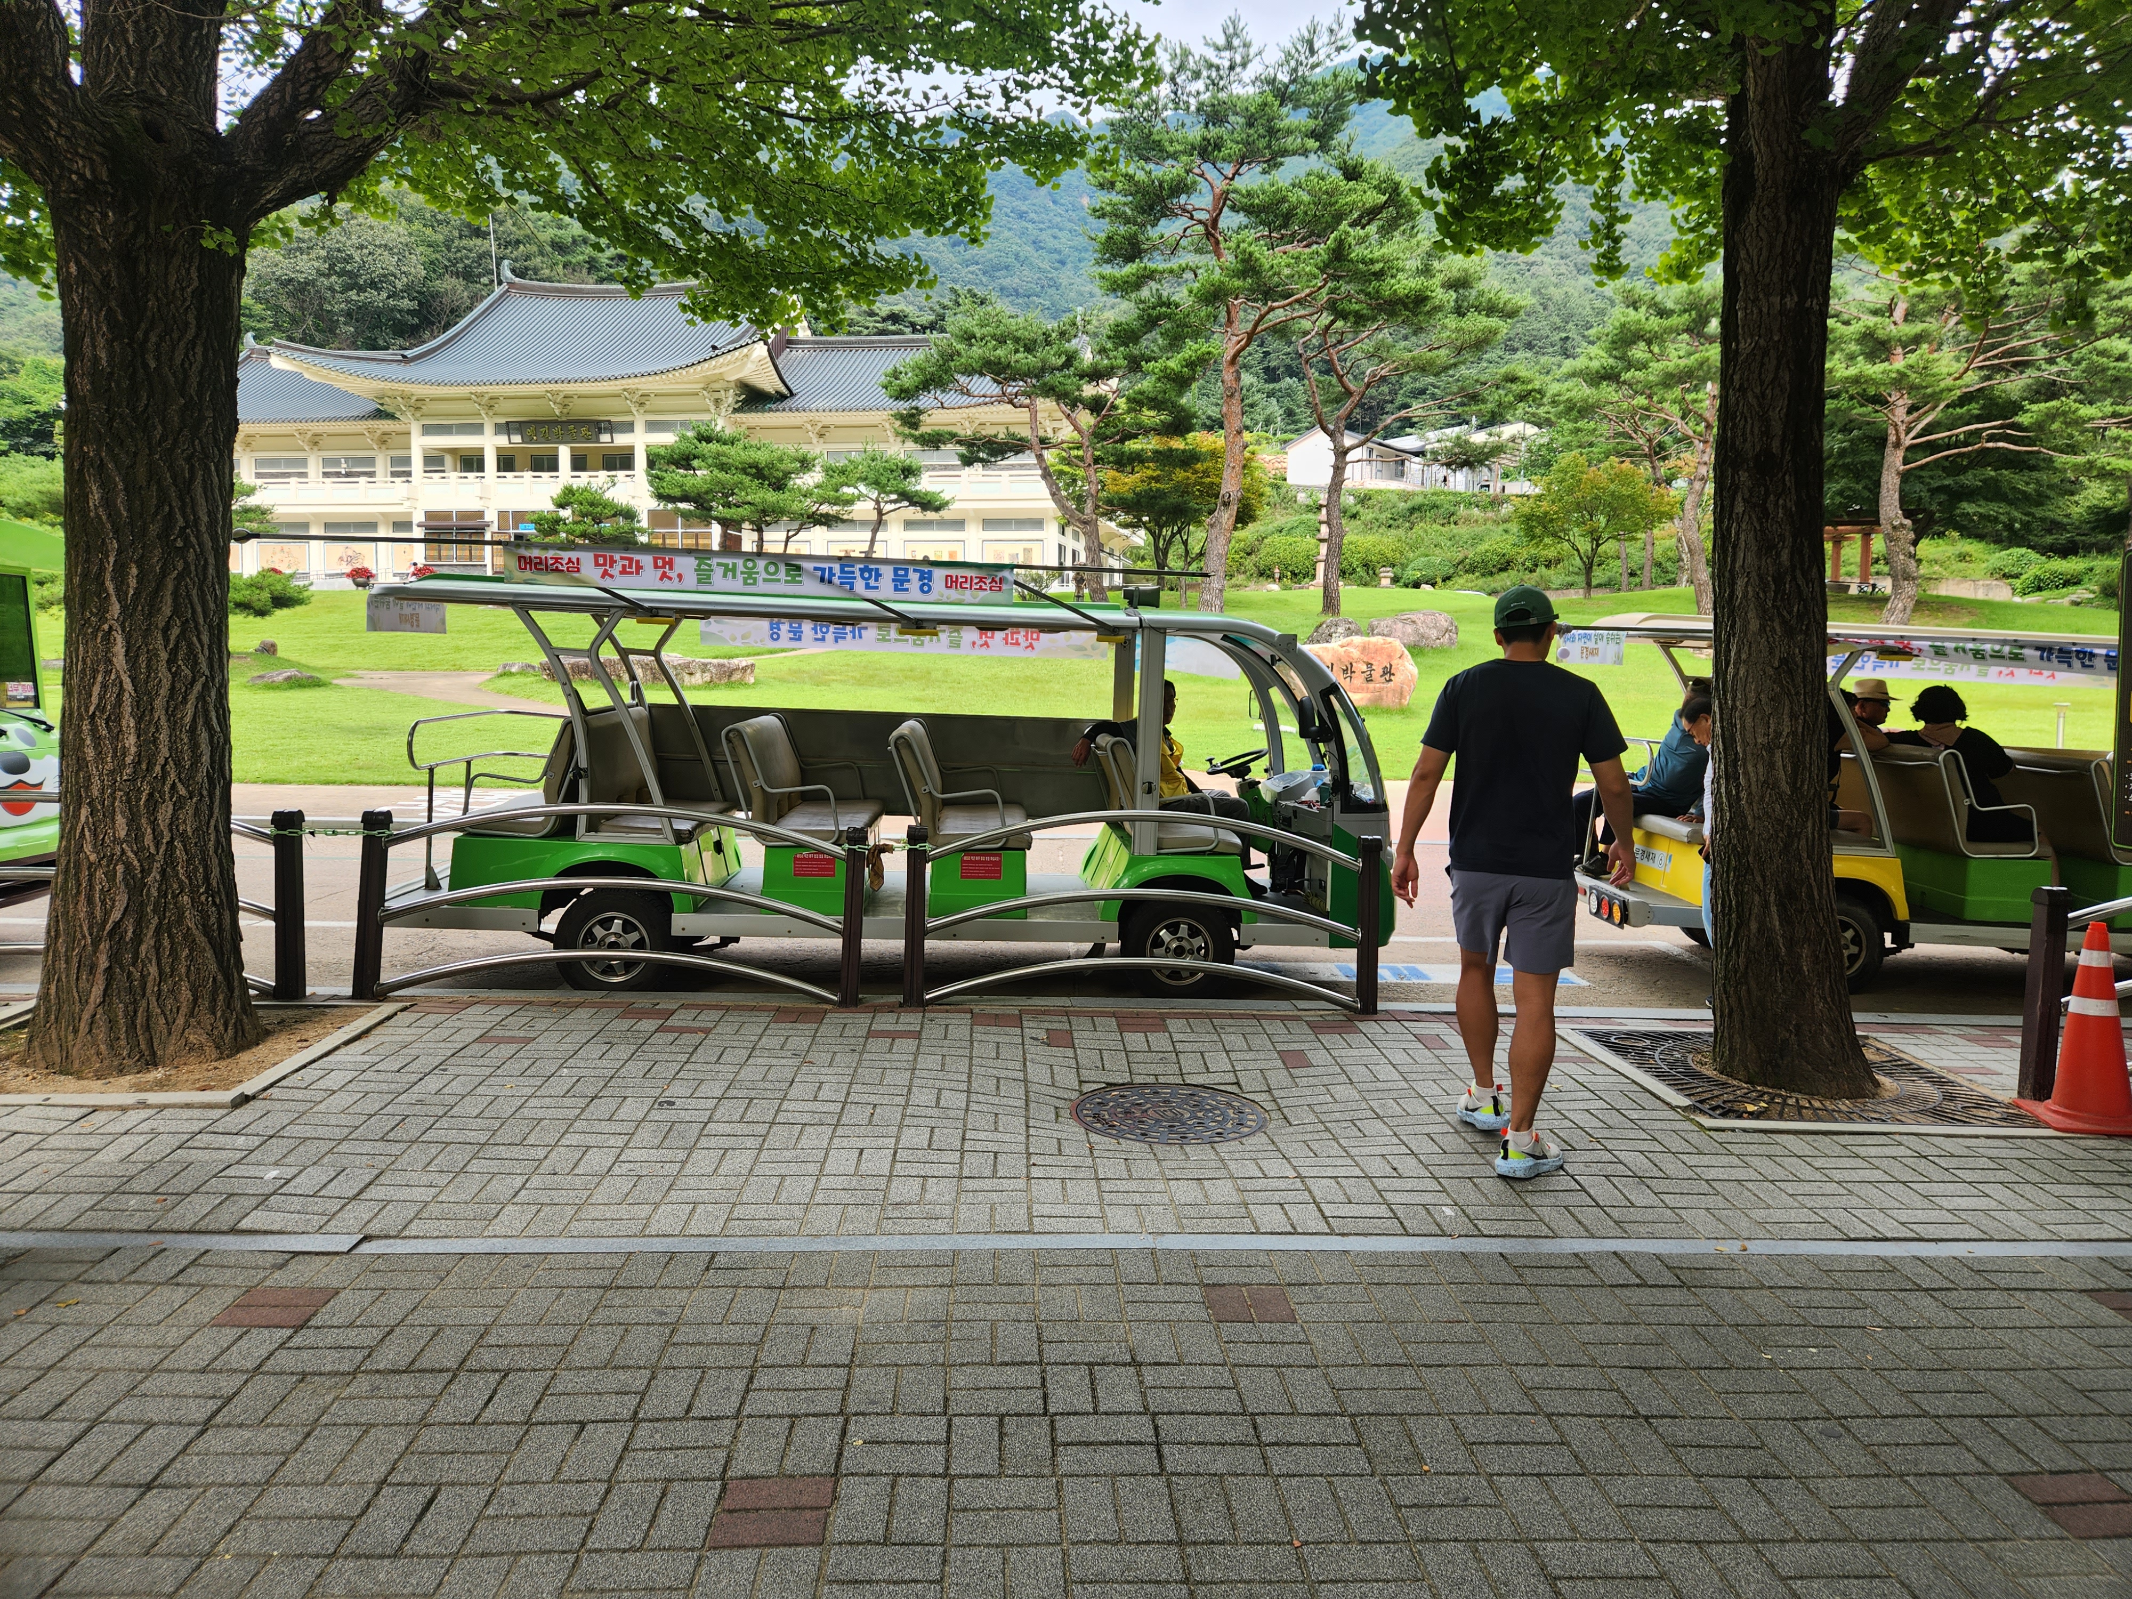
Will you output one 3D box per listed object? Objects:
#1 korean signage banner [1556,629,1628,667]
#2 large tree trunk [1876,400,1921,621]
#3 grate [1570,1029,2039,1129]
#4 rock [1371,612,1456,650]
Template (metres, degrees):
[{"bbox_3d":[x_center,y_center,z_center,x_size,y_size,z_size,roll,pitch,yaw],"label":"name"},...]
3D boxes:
[{"bbox_3d":[2.991,-0.861,8.050,0.030,0.200,1.100,2,6,0],"label":"korean signage banner"},{"bbox_3d":[21.143,-7.259,36.000,0.980,5.750,0.750,1,6,-3],"label":"large tree trunk"},{"bbox_3d":[2.764,1.050,5.367,1.250,0.060,1.220,1,6,-3],"label":"grate"},{"bbox_3d":[8.700,-4.240,35.500,2.200,1.000,1.400,2,5,6],"label":"rock"}]

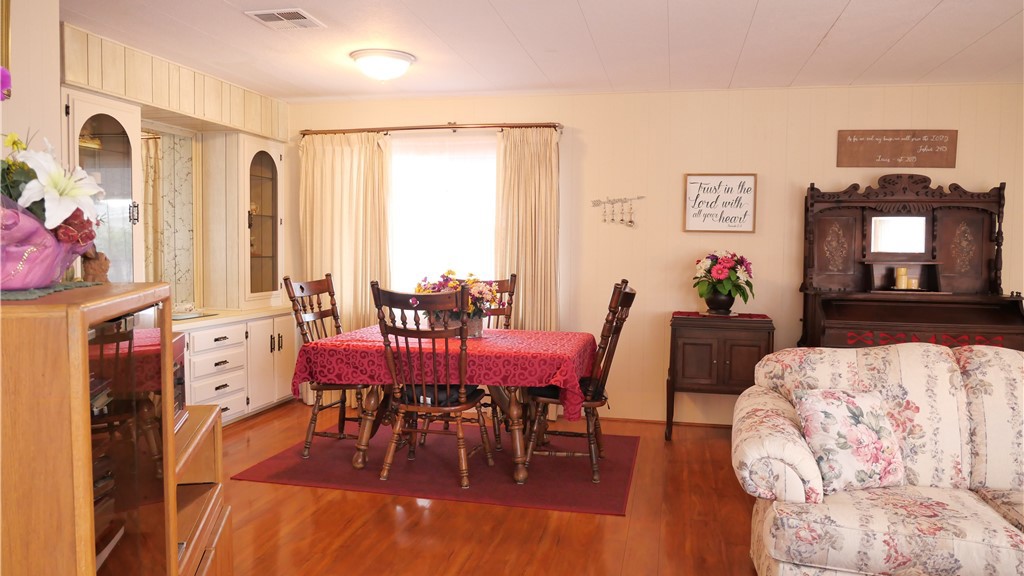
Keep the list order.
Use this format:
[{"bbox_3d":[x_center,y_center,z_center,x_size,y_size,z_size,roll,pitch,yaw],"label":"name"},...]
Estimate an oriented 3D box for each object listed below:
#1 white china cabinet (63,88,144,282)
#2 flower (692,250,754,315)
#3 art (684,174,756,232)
[{"bbox_3d":[-2.388,-0.420,3.949,0.330,1.270,0.560,2,4,13],"label":"white china cabinet"},{"bbox_3d":[1.425,-0.032,4.790,0.400,0.440,0.360,2,4,13],"label":"flower"},{"bbox_3d":[1.450,-0.592,4.963,0.485,0.405,0.025,2,4,13],"label":"art"}]

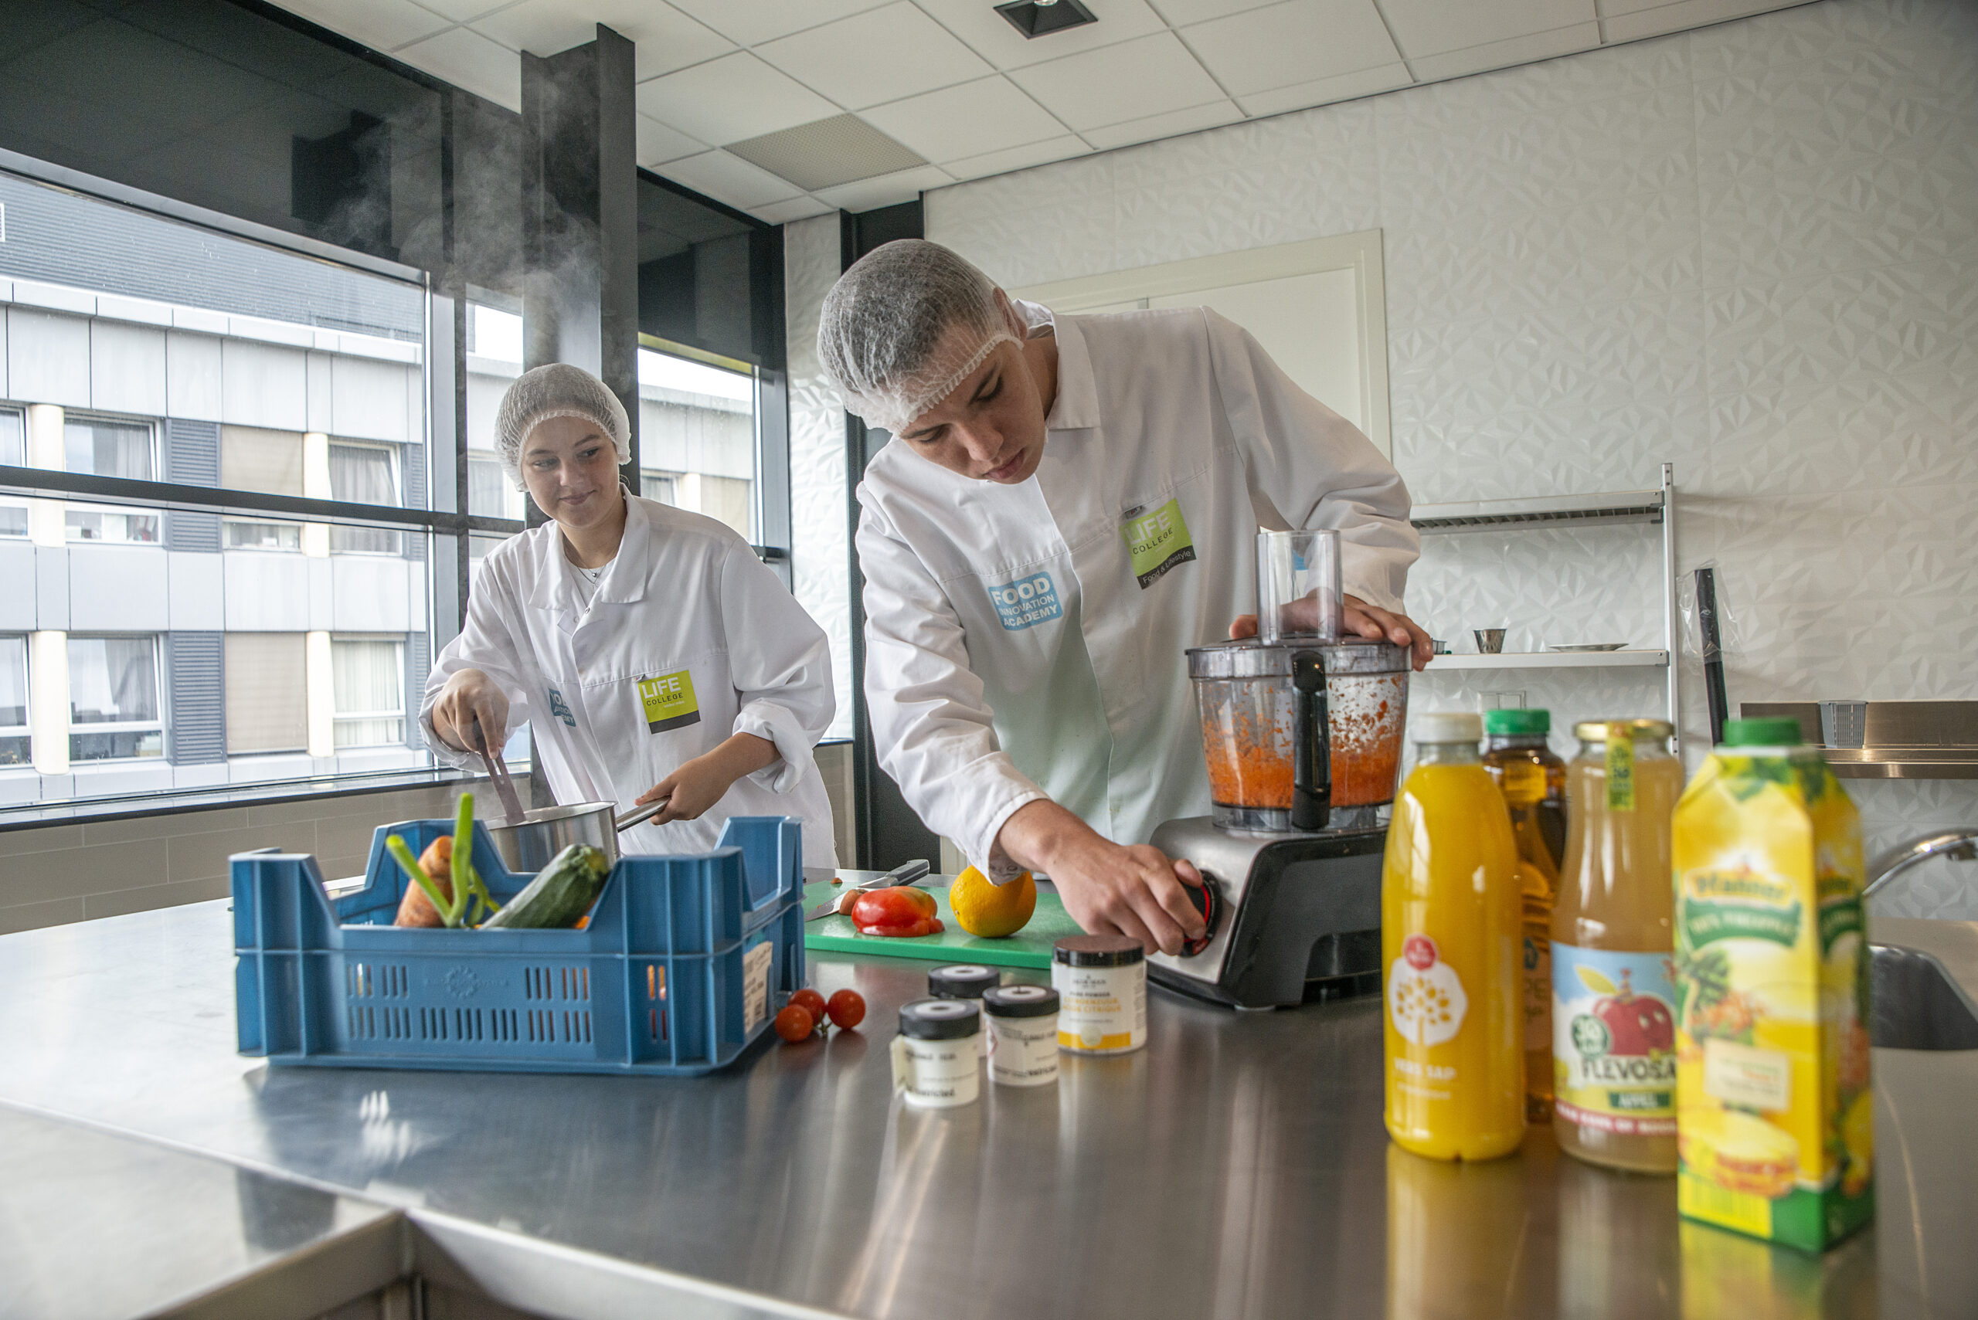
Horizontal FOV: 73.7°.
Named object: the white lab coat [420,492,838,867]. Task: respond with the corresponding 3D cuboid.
[{"bbox_3d":[-0.575,0.235,2.090,0.570,0.980,0.390,-1,0,22],"label":"white lab coat"}]

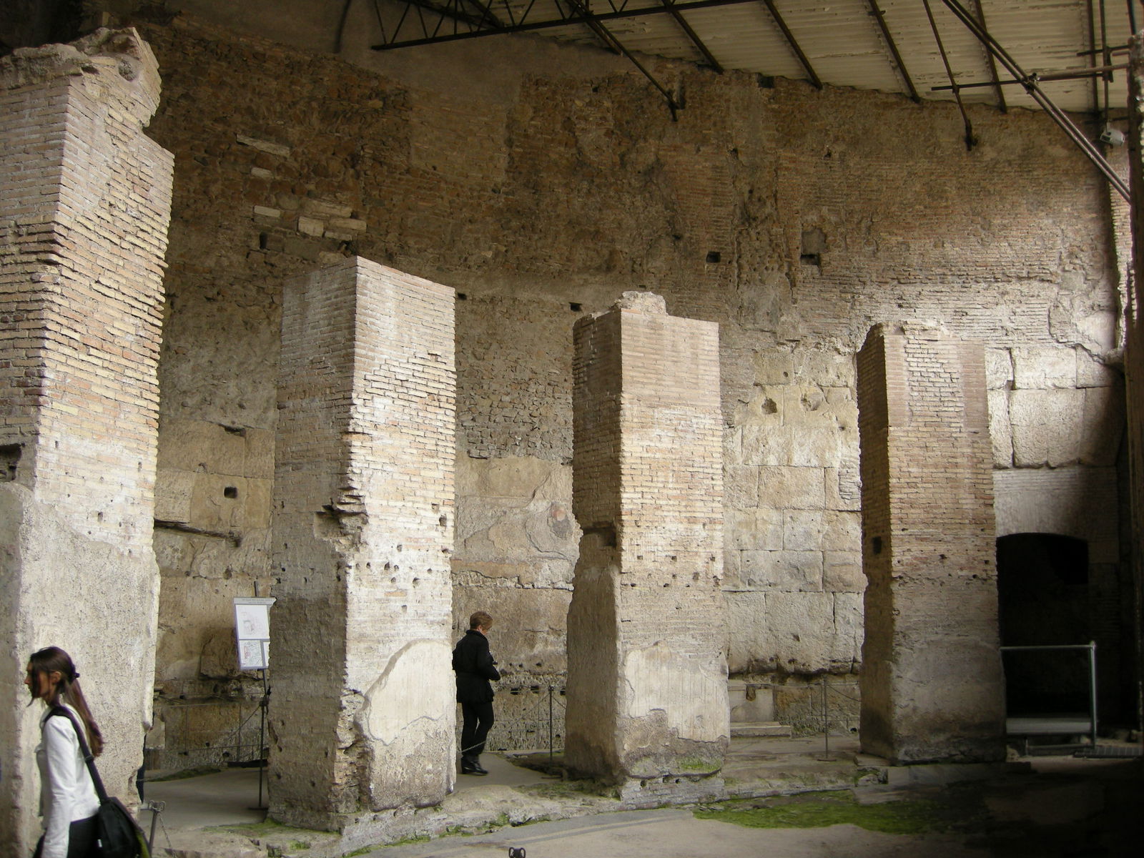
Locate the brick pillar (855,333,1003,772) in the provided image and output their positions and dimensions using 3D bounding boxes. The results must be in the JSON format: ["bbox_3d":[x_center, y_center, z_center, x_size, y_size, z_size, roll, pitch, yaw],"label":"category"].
[{"bbox_3d":[4.271,1.330,14.416,1.274,5.140,1.140,1,-9,-5],"label":"brick pillar"}]

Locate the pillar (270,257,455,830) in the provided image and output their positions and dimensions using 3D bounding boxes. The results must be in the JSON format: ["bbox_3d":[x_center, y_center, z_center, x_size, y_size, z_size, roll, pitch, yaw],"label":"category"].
[{"bbox_3d":[-1.861,1.011,10.862,0.947,4.838,1.334,-6,-11,36],"label":"pillar"}]

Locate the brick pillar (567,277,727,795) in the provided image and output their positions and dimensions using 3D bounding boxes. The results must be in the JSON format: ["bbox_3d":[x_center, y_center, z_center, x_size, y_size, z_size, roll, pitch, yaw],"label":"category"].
[{"bbox_3d":[0.829,1.242,13.324,1.370,5.387,1.091,5,-10,-29],"label":"brick pillar"}]

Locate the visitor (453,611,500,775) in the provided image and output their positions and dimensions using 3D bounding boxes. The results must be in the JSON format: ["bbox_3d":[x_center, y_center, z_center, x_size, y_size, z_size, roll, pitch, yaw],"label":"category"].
[{"bbox_3d":[-1.011,2.759,12.467,0.390,1.668,0.470,6,-10,-35],"label":"visitor"}]

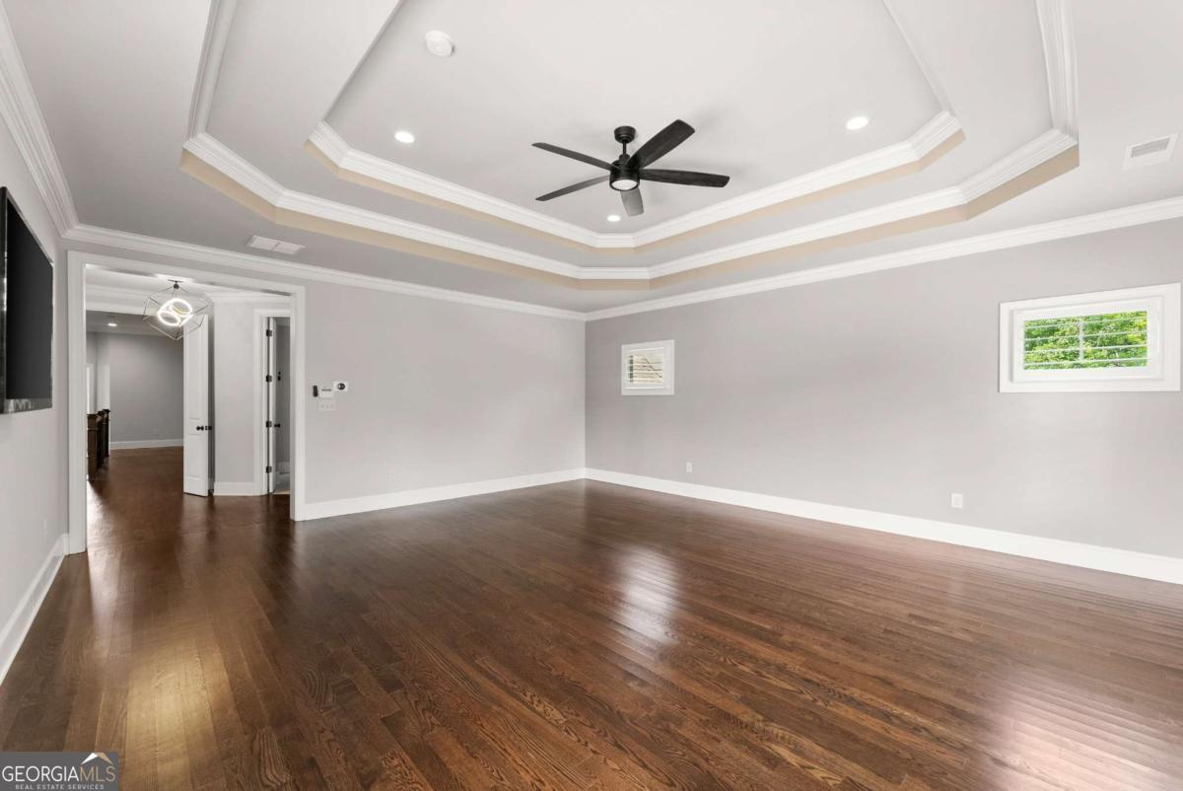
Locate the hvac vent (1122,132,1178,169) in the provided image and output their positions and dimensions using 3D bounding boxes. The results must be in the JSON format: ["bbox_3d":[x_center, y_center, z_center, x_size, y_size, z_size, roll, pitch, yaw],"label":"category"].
[{"bbox_3d":[3.214,-1.397,2.655,0.395,0.020,0.193,0,-1,-44],"label":"hvac vent"}]

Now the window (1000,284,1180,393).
[{"bbox_3d":[3.881,-0.408,3.645,0.090,0.773,0.966,0,-1,-44],"label":"window"}]

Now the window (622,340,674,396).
[{"bbox_3d":[0.830,-0.385,6.774,0.090,0.774,0.985,0,-1,-44],"label":"window"}]

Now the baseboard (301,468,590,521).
[{"bbox_3d":[-1.629,1.286,6.330,4.085,0.184,0.025,0,-1,-41],"label":"baseboard"}]

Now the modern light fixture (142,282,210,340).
[{"bbox_3d":[-4.913,-1.004,5.450,0.610,0.700,0.610,0,-1,-42],"label":"modern light fixture"}]

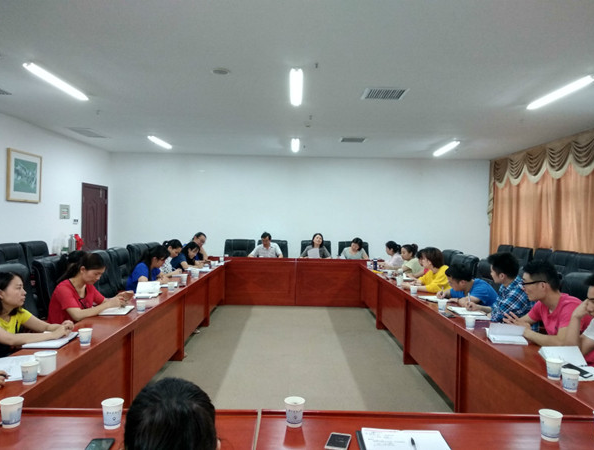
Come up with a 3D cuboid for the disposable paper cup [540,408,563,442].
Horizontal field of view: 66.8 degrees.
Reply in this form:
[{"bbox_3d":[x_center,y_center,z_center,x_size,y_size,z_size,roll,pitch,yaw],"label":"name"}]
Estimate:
[{"bbox_3d":[0.836,0.662,1.484,0.072,0.081,0.072,1,0,0],"label":"disposable paper cup"}]

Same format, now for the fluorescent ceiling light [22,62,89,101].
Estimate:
[{"bbox_3d":[-2.558,-1.526,4.888,0.135,0.075,1.240,1,0,-1],"label":"fluorescent ceiling light"}]

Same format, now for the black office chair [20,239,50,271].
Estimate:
[{"bbox_3d":[-3.592,0.797,6.493,0.700,1.090,0.620,1,1,-1],"label":"black office chair"}]

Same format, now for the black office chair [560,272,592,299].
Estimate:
[{"bbox_3d":[2.077,0.933,3.748,0.660,1.074,0.610,1,0,-1],"label":"black office chair"}]

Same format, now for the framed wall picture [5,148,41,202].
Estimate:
[{"bbox_3d":[-4.281,-0.738,7.086,0.035,0.767,0.862,1,0,-1],"label":"framed wall picture"}]

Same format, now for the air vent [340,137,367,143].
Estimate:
[{"bbox_3d":[0.931,-1.415,7.482,0.430,0.030,0.430,1,0,-1],"label":"air vent"}]

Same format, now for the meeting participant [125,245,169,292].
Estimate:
[{"bbox_3d":[-1.653,0.807,4.942,0.700,1.167,0.500,1,0,-1],"label":"meeting participant"}]

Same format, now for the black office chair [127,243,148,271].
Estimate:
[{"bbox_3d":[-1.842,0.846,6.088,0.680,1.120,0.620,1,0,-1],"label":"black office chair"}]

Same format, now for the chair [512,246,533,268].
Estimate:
[{"bbox_3d":[3.317,0.944,7.284,0.680,1.120,0.620,1,0,-1],"label":"chair"}]

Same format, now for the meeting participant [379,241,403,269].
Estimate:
[{"bbox_3d":[1.516,0.867,7.468,0.750,1.200,0.500,1,0,-1],"label":"meeting participant"}]

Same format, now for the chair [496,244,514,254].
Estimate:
[{"bbox_3d":[3.771,0.922,8.665,0.660,1.074,0.610,1,0,-1],"label":"chair"}]

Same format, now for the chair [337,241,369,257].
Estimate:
[{"bbox_3d":[1.133,0.903,8.835,0.610,1.120,0.680,1,0,-1],"label":"chair"}]

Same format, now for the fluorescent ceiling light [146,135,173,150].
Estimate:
[{"bbox_3d":[-2.590,-1.558,8.602,0.135,0.075,1.270,1,0,-1],"label":"fluorescent ceiling light"}]

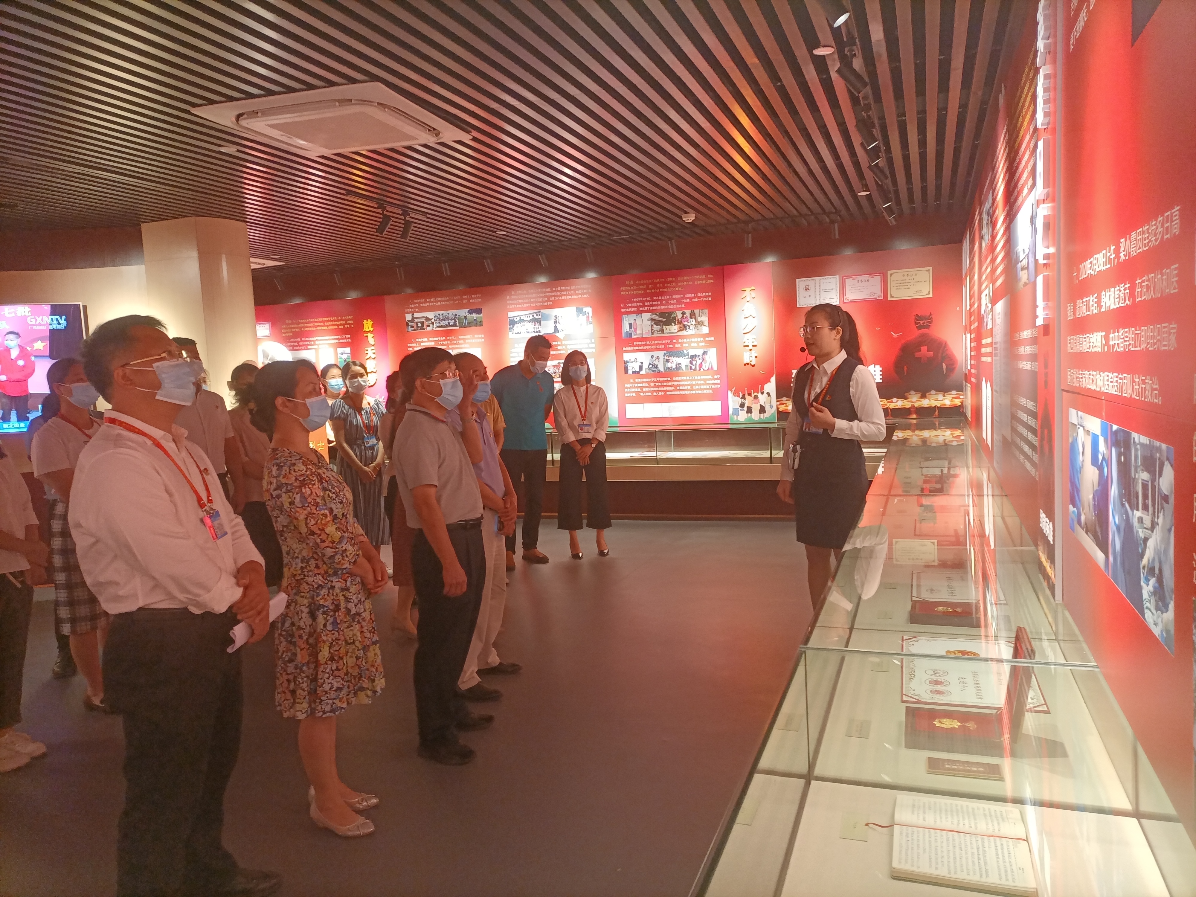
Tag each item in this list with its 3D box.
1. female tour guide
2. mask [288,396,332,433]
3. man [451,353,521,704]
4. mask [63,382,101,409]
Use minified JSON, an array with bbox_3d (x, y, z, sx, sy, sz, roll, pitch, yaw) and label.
[{"bbox_3d":[1.035,0.216,4.020,0.400,1.700,0.500,-5,5,-27],"label":"female tour guide"},{"bbox_3d":[-0.938,-0.114,2.930,0.130,0.120,0.140,-15,6,-4],"label":"mask"},{"bbox_3d":[-0.555,0.330,4.260,0.380,1.600,0.500,-1,5,18],"label":"man"},{"bbox_3d":[-2.315,-0.242,4.050,0.125,0.120,0.140,-15,4,4],"label":"mask"}]

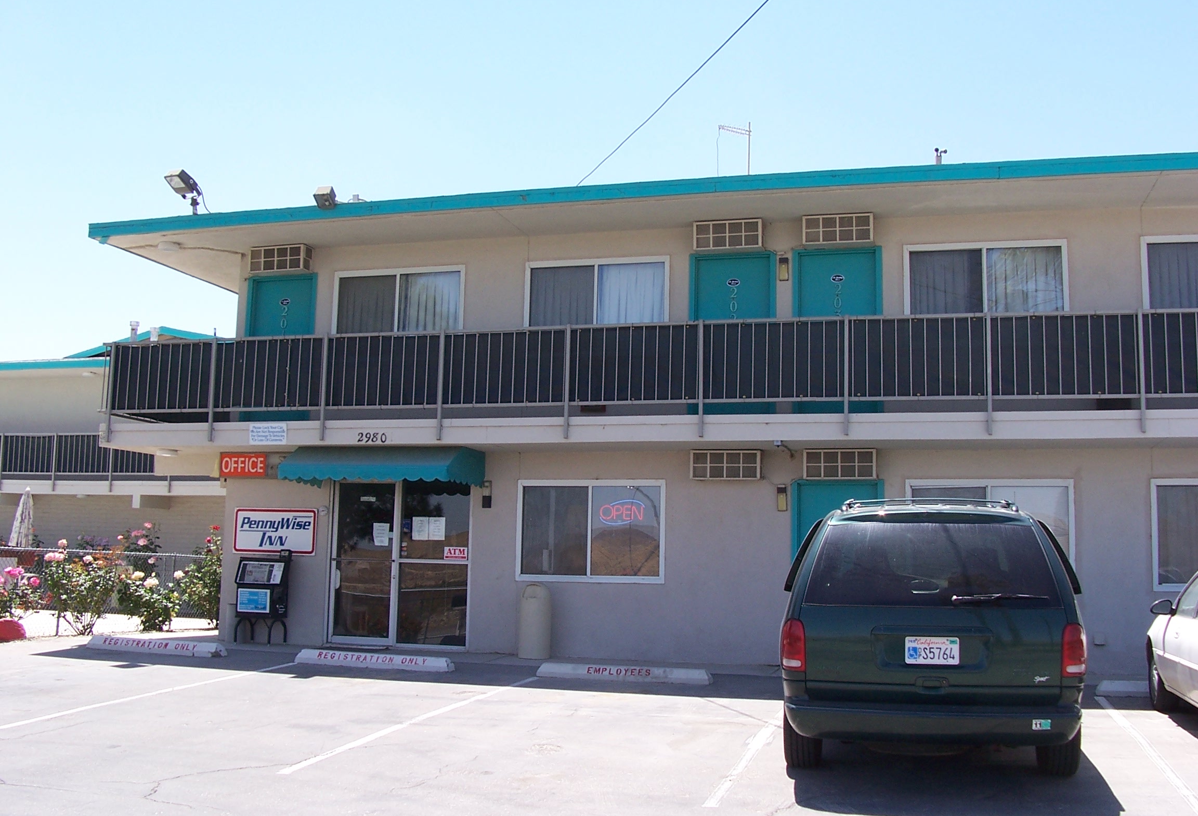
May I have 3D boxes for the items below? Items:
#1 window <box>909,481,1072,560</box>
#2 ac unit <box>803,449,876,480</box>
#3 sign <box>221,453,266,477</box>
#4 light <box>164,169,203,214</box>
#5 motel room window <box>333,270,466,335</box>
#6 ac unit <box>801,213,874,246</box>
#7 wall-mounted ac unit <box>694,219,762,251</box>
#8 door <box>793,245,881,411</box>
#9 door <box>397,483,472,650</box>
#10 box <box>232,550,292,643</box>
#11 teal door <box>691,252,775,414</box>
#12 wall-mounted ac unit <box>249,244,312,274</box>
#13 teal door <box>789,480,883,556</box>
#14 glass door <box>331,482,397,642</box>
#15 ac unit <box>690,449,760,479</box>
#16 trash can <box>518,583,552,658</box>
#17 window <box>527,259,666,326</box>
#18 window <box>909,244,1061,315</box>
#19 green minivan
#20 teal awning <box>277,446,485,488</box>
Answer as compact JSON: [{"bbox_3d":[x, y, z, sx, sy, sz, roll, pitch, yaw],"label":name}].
[{"bbox_3d":[4.451,1.439,13.789,1.847,1.248,0.100,-1,-8,14],"label":"window"},{"bbox_3d":[2.817,0.676,14.149,0.829,0.347,0.270,-1,-8,14],"label":"ac unit"},{"bbox_3d":[-4.644,0.750,15.878,0.689,0.312,0.100,-1,-8,14],"label":"sign"},{"bbox_3d":[-5.251,-2.741,15.324,0.360,0.500,0.340,7,-9,-37],"label":"light"},{"bbox_3d":[-2.642,-1.235,15.943,1.849,1.222,0.100,-1,-8,14],"label":"motel room window"},{"bbox_3d":[2.809,-2.062,14.201,0.804,0.335,0.270,-1,-8,15],"label":"ac unit"},{"bbox_3d":[1.598,-2.085,14.840,0.837,0.348,0.270,-1,-8,14],"label":"wall-mounted ac unit"},{"bbox_3d":[2.862,-0.894,14.513,1.057,2.078,0.100,-1,-8,14],"label":"door"},{"bbox_3d":[-2.085,1.953,15.146,0.989,2.076,0.070,-1,-8,15],"label":"door"},{"bbox_3d":[-4.305,2.426,15.539,0.535,1.190,0.450,-1,-8,14],"label":"box"},{"bbox_3d":[1.634,-0.877,14.819,1.073,2.078,0.100,-1,-8,14],"label":"teal door"},{"bbox_3d":[-4.258,-1.974,16.295,0.793,0.341,0.270,-1,-8,14],"label":"wall-mounted ac unit"},{"bbox_3d":[2.743,1.885,13.858,1.037,2.118,0.100,-1,-8,15],"label":"teal door"},{"bbox_3d":[-3.008,1.967,15.393,0.923,2.069,0.070,-1,-8,15],"label":"glass door"},{"bbox_3d":[1.506,0.678,14.188,0.823,0.329,0.270,-1,-8,15],"label":"ac unit"},{"bbox_3d":[-0.757,2.523,14.380,0.400,0.870,0.400,1,-7,0],"label":"trash can"},{"bbox_3d":[-0.040,-1.234,14.998,1.841,1.222,0.090,-1,-8,15],"label":"window"},{"bbox_3d":[4.404,-1.286,13.810,1.770,1.222,0.090,-1,-8,15],"label":"window"},{"bbox_3d":[2.552,1.641,9.372,1.950,1.770,4.950,-2,-6,15],"label":"green minivan"},{"bbox_3d":[-2.693,0.727,15.058,2.233,0.461,1.160,-1,-8,14],"label":"teal awning"}]

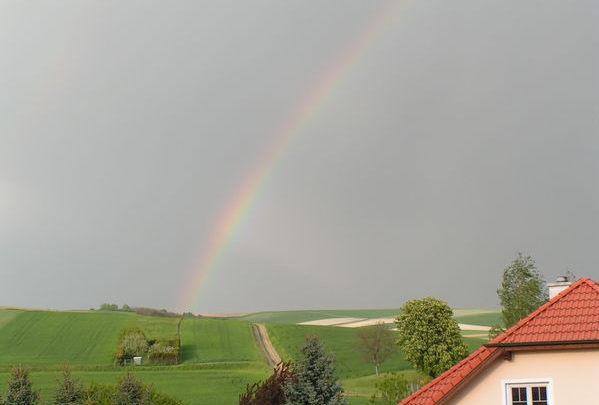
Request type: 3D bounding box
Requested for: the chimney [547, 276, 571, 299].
[{"bbox_3d":[7.993,2.746,38.000,0.780,0.980,0.680,-5,-9,25],"label":"chimney"}]

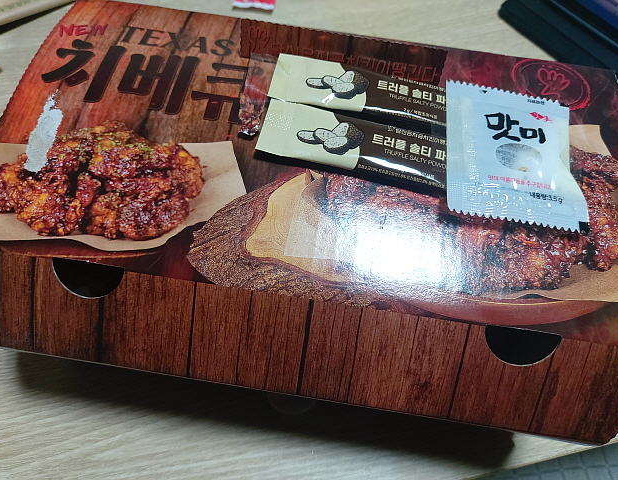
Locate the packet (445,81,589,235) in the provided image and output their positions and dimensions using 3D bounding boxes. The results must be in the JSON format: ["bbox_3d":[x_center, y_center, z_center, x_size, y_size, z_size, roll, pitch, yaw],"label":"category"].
[{"bbox_3d":[0.079,-0.035,0.179,0.050,0.011,0.064,13,60,-1],"label":"packet"}]

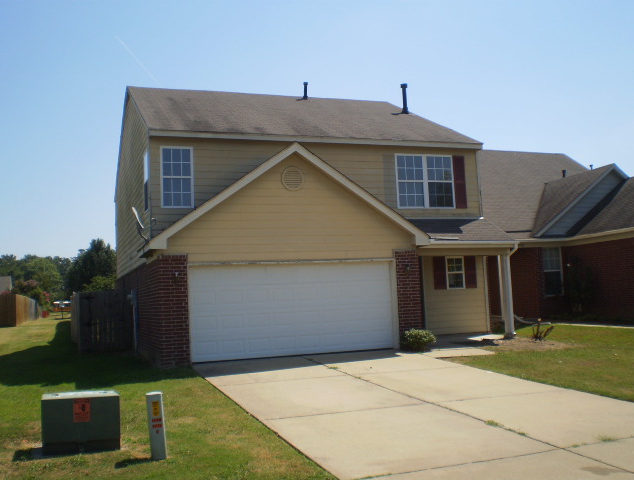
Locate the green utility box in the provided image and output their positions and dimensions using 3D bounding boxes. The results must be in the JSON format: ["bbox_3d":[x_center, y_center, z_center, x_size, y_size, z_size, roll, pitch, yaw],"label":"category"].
[{"bbox_3d":[-2.781,2.148,7.892,0.840,0.630,0.620,-1,-5,-14],"label":"green utility box"}]

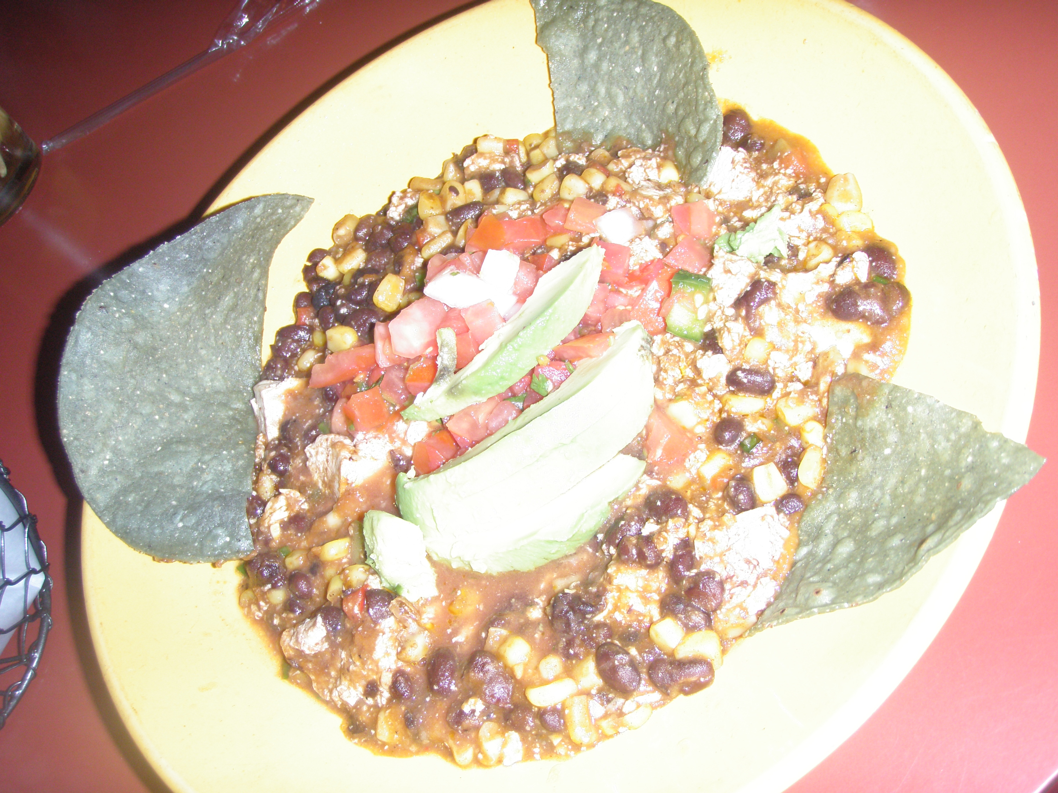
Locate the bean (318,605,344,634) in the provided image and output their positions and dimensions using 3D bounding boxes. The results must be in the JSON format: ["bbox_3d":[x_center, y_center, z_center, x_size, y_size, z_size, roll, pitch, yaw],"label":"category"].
[{"bbox_3d":[-0.053,0.059,0.305,0.009,0.007,0.007,-32,52,8],"label":"bean"}]

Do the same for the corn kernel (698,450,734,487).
[{"bbox_3d":[0.048,0.018,0.296,0.010,0.006,0.007,-36,52,6],"label":"corn kernel"}]

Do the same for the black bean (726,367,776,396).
[{"bbox_3d":[0.054,-0.004,0.282,0.013,0.007,0.007,8,67,31],"label":"black bean"}]

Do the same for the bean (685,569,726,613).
[{"bbox_3d":[0.042,0.046,0.276,0.009,0.009,0.012,-39,52,4],"label":"bean"}]

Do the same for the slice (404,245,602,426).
[{"bbox_3d":[-0.007,-0.017,0.320,0.072,0.017,0.021,-41,51,2],"label":"slice"}]

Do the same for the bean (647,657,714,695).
[{"bbox_3d":[0.036,0.066,0.275,0.015,0.007,0.008,-3,61,6],"label":"bean"}]

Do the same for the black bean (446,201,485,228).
[{"bbox_3d":[-0.019,-0.054,0.344,0.012,0.006,0.007,-28,61,-8],"label":"black bean"}]

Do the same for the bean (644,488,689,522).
[{"bbox_3d":[0.033,0.026,0.275,0.012,0.007,0.008,6,66,31],"label":"bean"}]

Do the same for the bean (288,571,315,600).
[{"bbox_3d":[-0.066,0.055,0.336,0.007,0.007,0.009,-37,52,5],"label":"bean"}]

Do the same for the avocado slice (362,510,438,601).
[{"bbox_3d":[-0.033,0.041,0.299,0.015,0.011,0.026,-37,52,4],"label":"avocado slice"}]

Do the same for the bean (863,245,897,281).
[{"bbox_3d":[0.091,-0.034,0.299,0.009,0.008,0.011,-31,52,10],"label":"bean"}]

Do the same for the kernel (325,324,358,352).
[{"bbox_3d":[-0.056,-0.018,0.350,0.009,0.006,0.008,-7,60,25],"label":"kernel"}]

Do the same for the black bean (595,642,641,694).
[{"bbox_3d":[0.021,0.065,0.280,0.009,0.009,0.015,-37,52,5],"label":"black bean"}]

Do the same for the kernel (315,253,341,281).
[{"bbox_3d":[-0.068,-0.044,0.397,0.008,0.005,0.009,16,72,34],"label":"kernel"}]

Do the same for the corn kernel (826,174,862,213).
[{"bbox_3d":[0.082,-0.053,0.304,0.009,0.005,0.010,0,63,28],"label":"corn kernel"}]

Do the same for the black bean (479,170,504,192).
[{"bbox_3d":[-0.013,-0.071,0.381,0.010,0.007,0.008,-6,60,25],"label":"black bean"}]

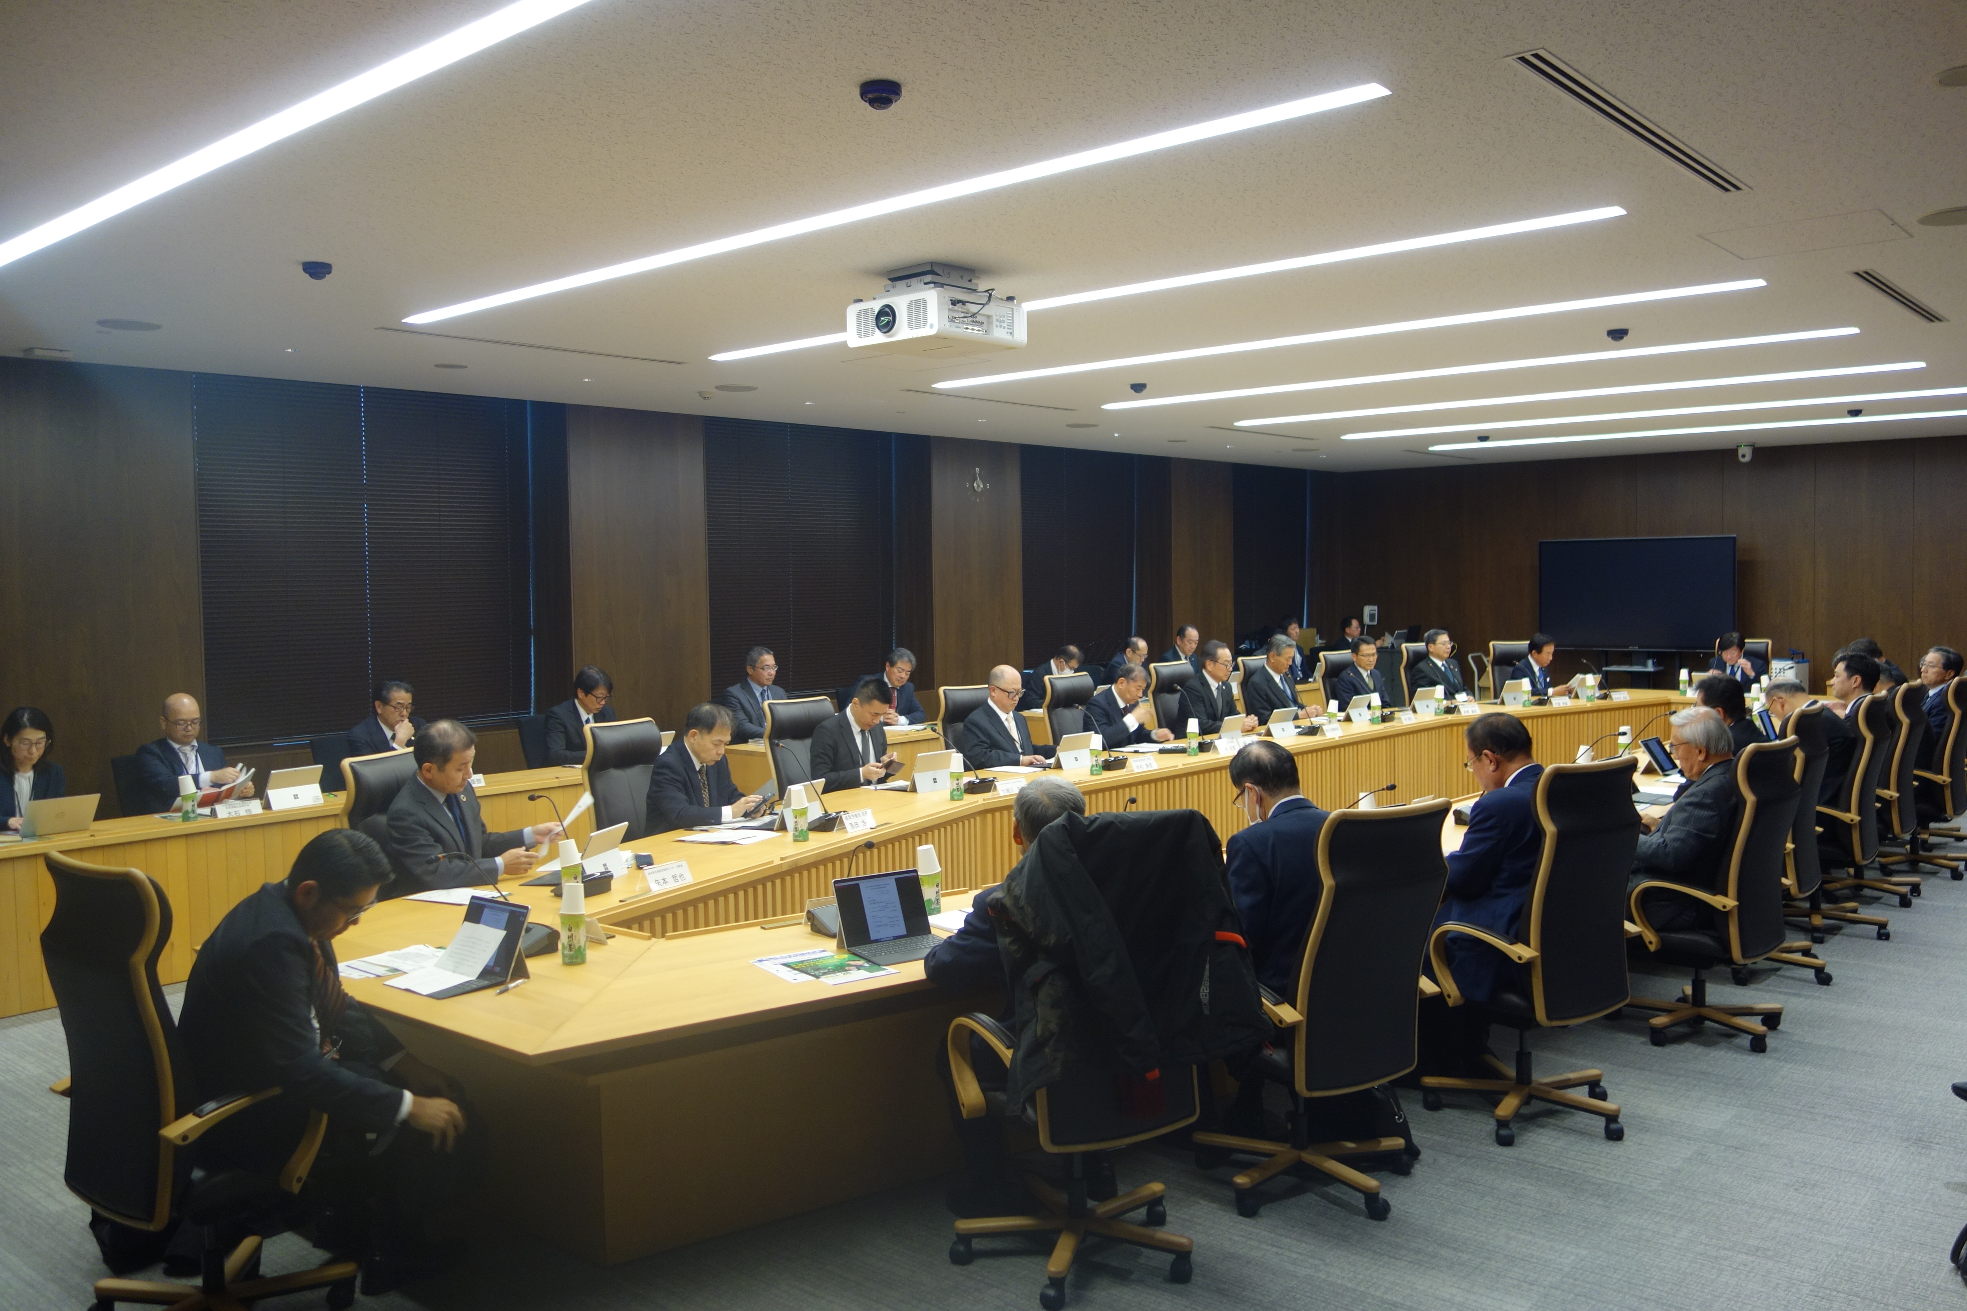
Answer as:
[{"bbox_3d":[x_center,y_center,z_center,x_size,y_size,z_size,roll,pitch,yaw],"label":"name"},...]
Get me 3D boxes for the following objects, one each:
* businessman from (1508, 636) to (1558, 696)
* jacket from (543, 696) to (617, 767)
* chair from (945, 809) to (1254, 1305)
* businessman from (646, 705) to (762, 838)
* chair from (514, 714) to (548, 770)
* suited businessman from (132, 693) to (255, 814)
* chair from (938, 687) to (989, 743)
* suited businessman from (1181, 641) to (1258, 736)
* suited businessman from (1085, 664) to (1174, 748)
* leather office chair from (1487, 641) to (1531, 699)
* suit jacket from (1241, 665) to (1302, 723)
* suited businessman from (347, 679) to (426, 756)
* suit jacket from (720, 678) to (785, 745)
[{"bbox_3d":[4.962,0.424,13.166,0.560,1.215,0.800,-3,4,-31],"label":"businessman"},{"bbox_3d":[-2.435,0.570,9.353,0.460,0.620,0.500,1,4,38],"label":"jacket"},{"bbox_3d":[0.247,1.001,3.989,0.660,1.180,0.660,-2,3,-26],"label":"chair"},{"bbox_3d":[-1.153,0.841,6.842,0.780,1.250,0.520,1,4,35],"label":"businessman"},{"bbox_3d":[-2.504,0.865,9.564,0.560,0.960,0.600,-4,4,-43],"label":"chair"},{"bbox_3d":[-3.963,0.814,7.702,0.800,1.235,0.560,2,4,44],"label":"suited businessman"},{"bbox_3d":[0.165,0.752,8.895,0.680,1.130,0.640,2,4,41],"label":"chair"},{"bbox_3d":[1.728,0.563,10.442,0.560,1.305,0.800,-4,4,-43],"label":"suited businessman"},{"bbox_3d":[0.956,0.674,9.829,0.760,1.230,0.520,2,4,41],"label":"suited businessman"},{"bbox_3d":[4.786,0.459,13.255,0.640,1.140,0.680,-3,4,-35],"label":"leather office chair"},{"bbox_3d":[2.154,0.398,11.103,0.450,0.660,0.500,2,4,41],"label":"suit jacket"},{"bbox_3d":[-3.166,0.778,8.357,0.740,1.270,0.520,2,4,41],"label":"suited businessman"},{"bbox_3d":[-1.537,0.489,10.458,0.420,0.650,0.500,2,4,44],"label":"suit jacket"}]

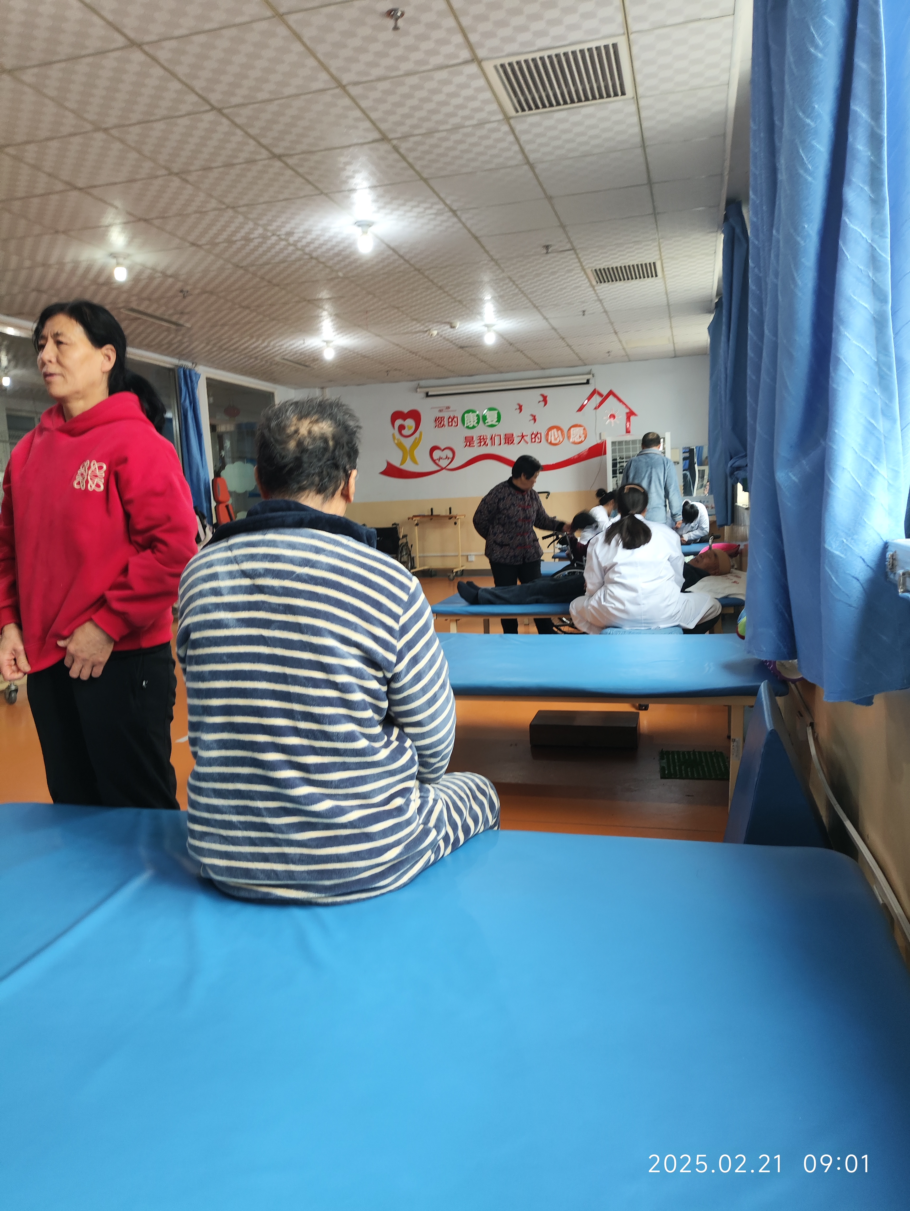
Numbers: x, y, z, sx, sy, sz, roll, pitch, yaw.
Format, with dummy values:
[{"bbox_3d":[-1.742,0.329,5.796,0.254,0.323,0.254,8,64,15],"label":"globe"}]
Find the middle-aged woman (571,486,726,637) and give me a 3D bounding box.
[{"bbox_3d":[1.071,-0.037,4.778,0.802,1.311,0.620,0,8,16],"label":"middle-aged woman"}]

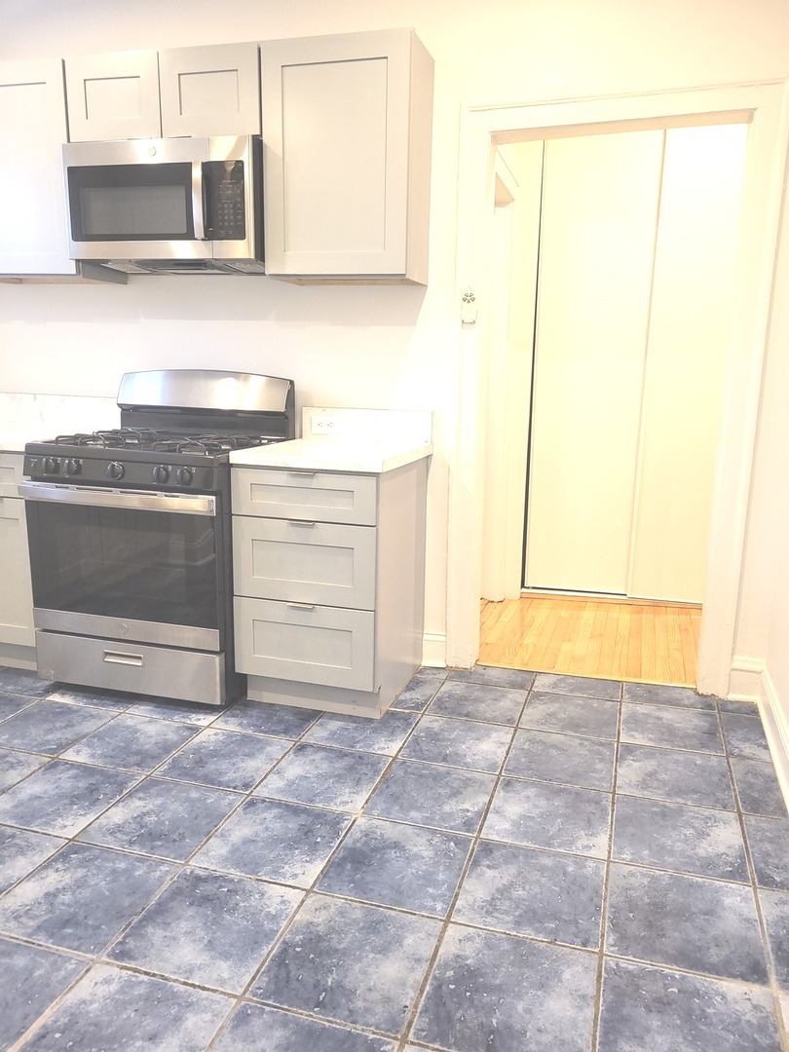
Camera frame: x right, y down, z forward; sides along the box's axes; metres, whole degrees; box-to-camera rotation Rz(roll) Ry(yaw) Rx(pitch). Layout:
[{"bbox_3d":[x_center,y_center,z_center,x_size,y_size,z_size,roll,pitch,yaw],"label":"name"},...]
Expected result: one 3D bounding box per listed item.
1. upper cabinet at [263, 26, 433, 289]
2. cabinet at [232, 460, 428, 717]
[{"bbox_3d":[-0.159,-1.262,2.800,0.523,0.763,0.315,5,12,15],"label":"upper cabinet"},{"bbox_3d":[-0.220,0.184,2.929,0.512,0.876,0.638,5,12,15],"label":"cabinet"}]

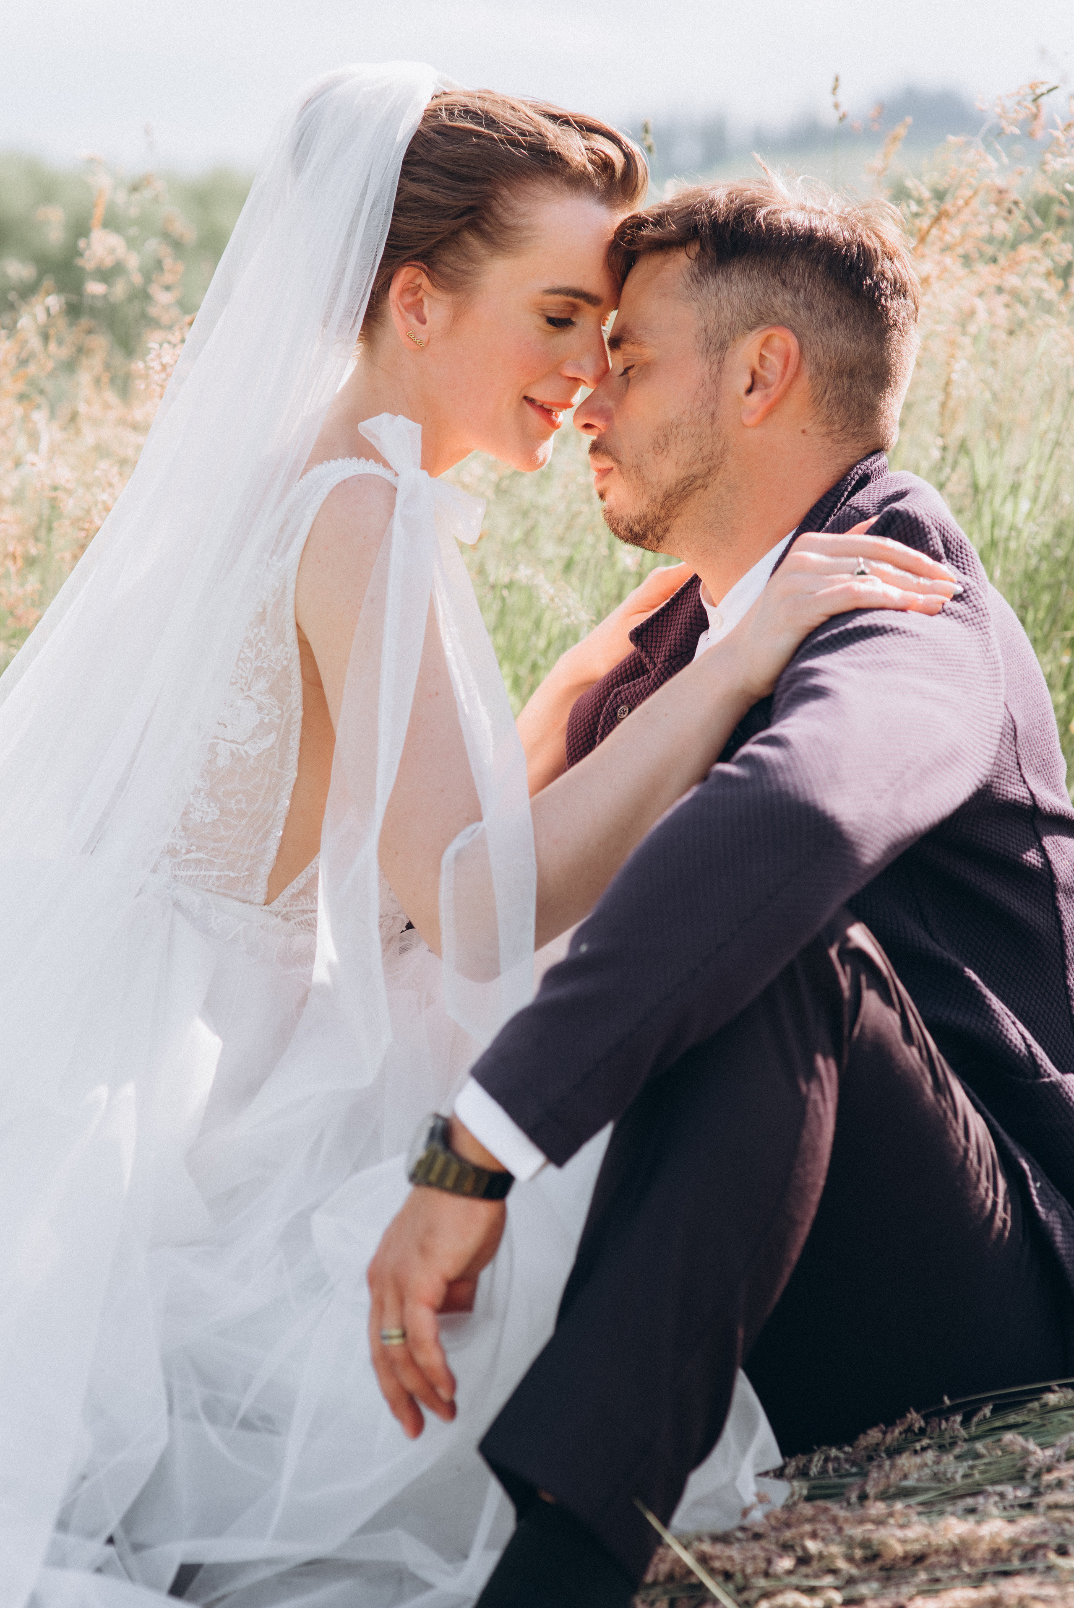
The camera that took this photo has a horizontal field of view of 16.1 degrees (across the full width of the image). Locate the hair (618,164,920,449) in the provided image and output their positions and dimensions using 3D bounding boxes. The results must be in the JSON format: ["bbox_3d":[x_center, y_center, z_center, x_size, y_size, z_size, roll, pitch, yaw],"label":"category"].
[{"bbox_3d":[0.148,-0.320,2.480,0.205,0.178,0.170,-3,7,18],"label":"hair"}]

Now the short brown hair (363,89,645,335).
[{"bbox_3d":[-0.049,-0.388,2.540,0.213,0.190,0.170,17,12,10],"label":"short brown hair"}]

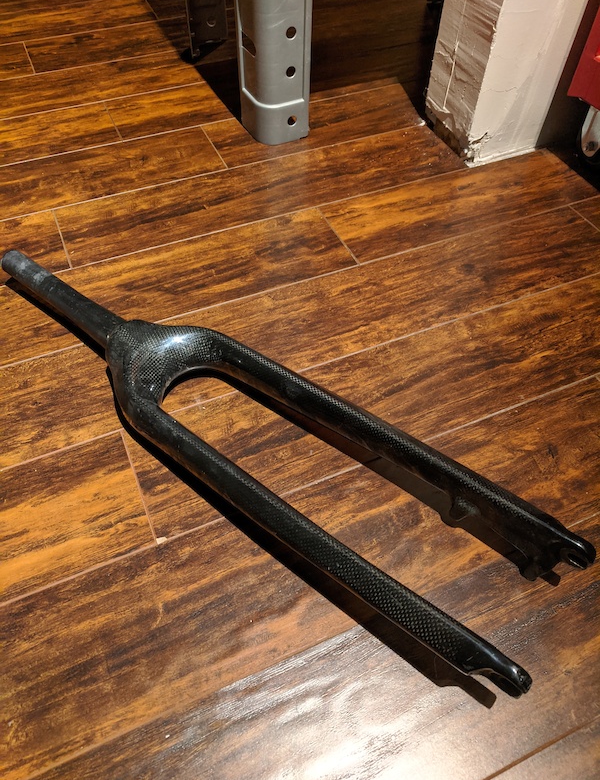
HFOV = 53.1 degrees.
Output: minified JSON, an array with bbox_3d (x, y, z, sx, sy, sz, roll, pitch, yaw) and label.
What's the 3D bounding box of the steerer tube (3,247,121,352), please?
[{"bbox_3d":[-0.265,-0.104,0.667,0.183,0.036,0.036,33,59,22],"label":"steerer tube"}]

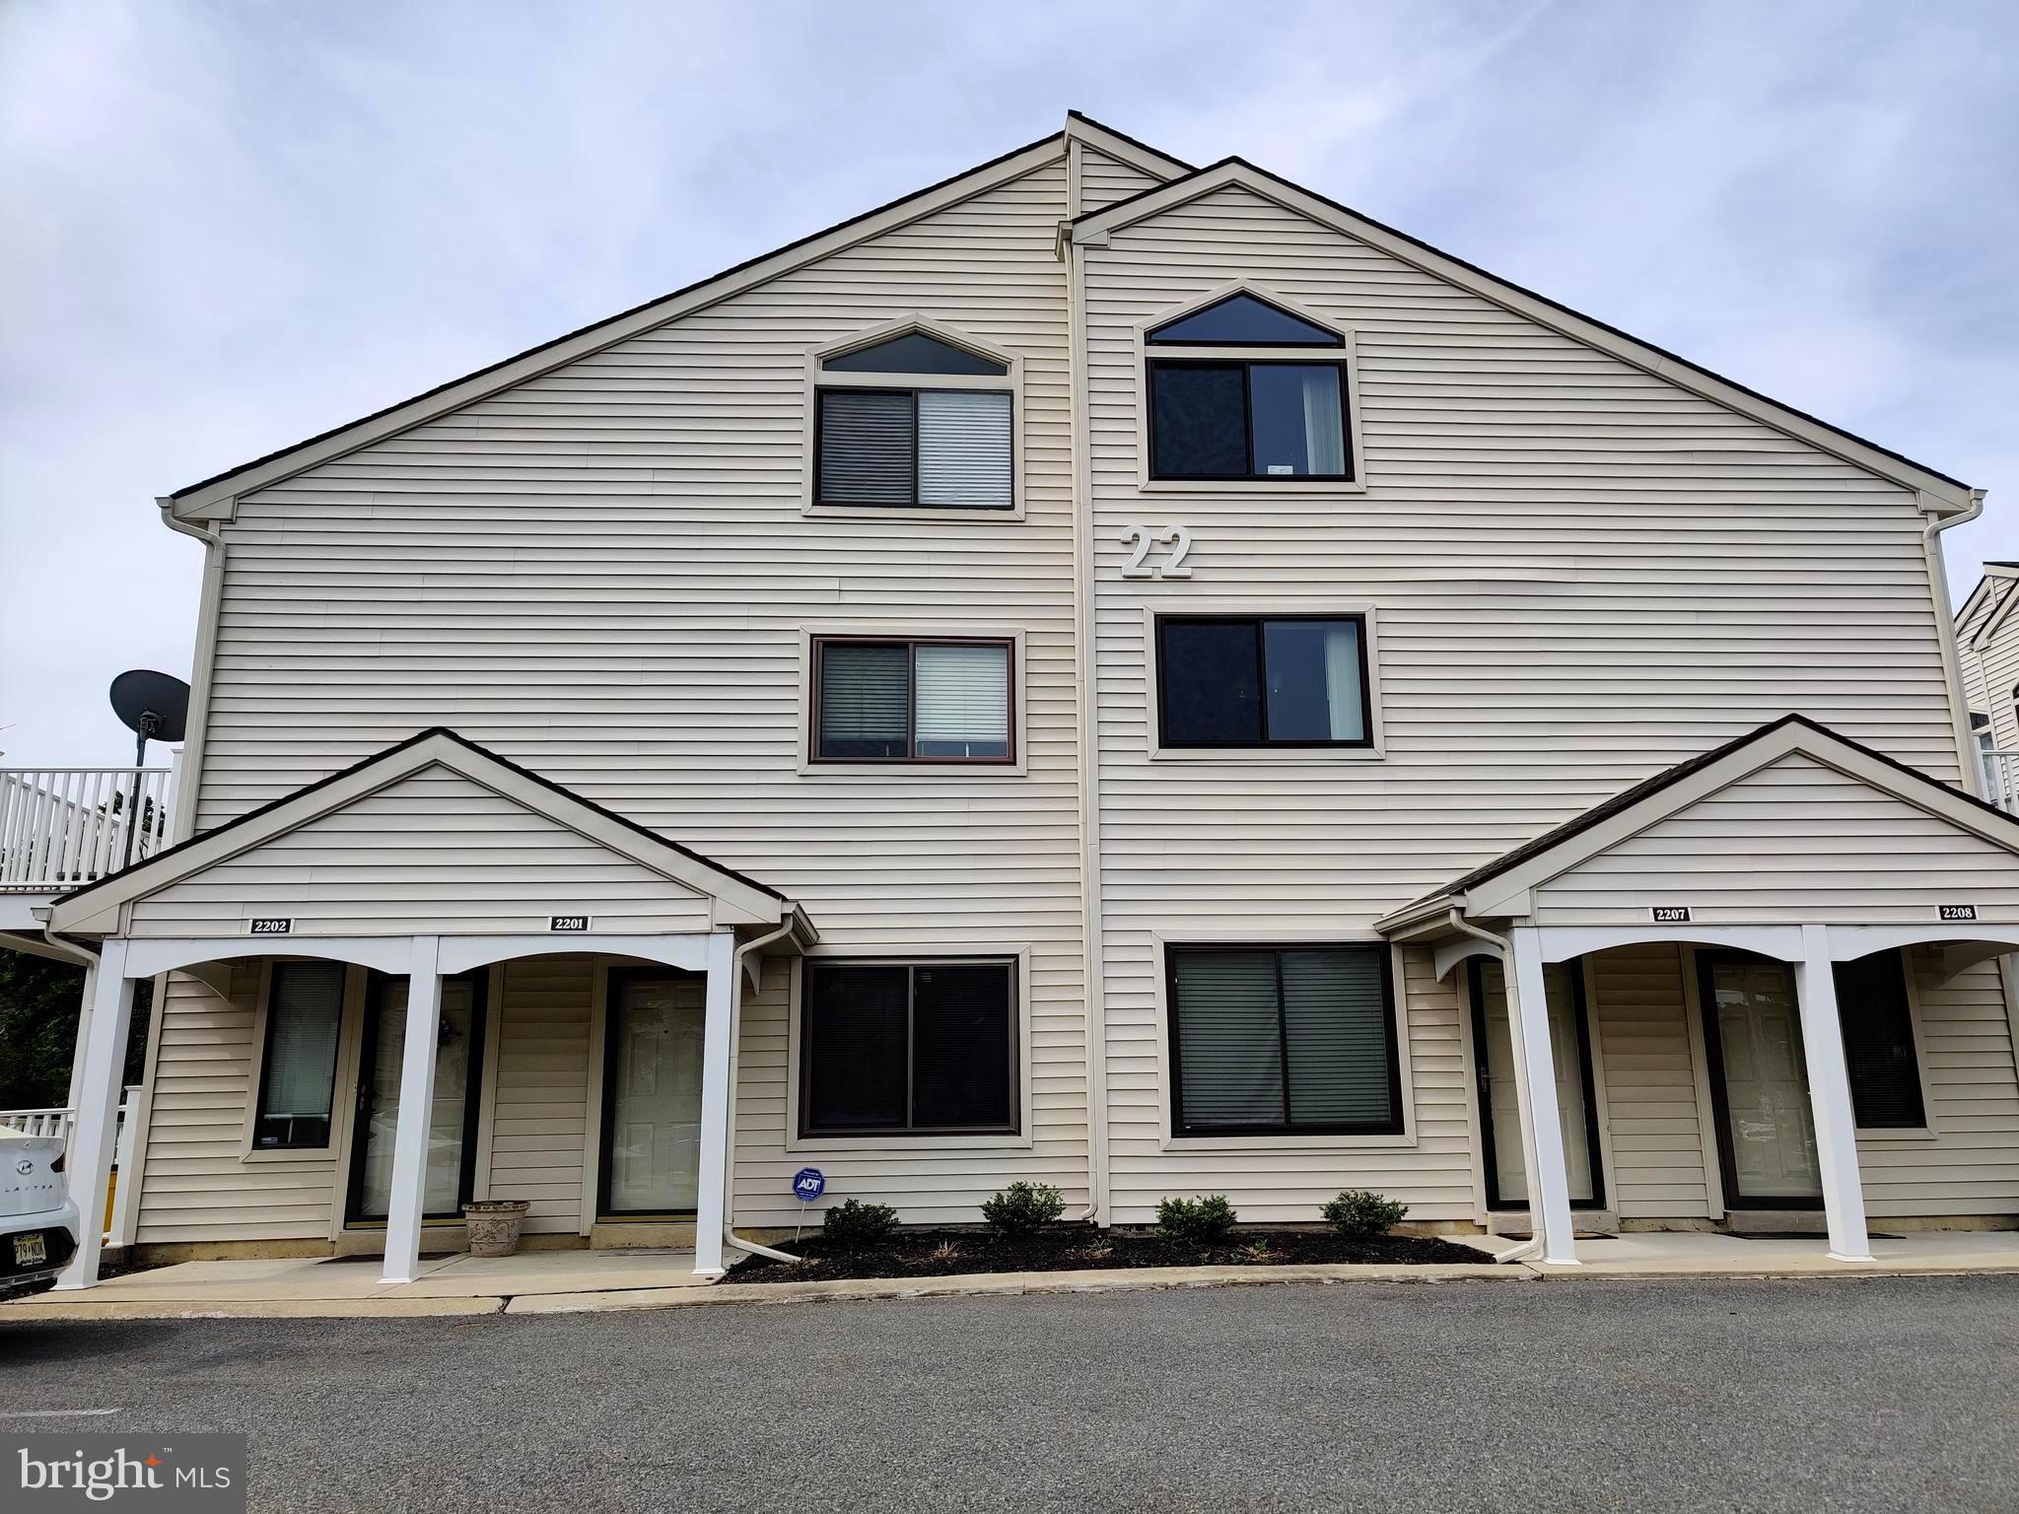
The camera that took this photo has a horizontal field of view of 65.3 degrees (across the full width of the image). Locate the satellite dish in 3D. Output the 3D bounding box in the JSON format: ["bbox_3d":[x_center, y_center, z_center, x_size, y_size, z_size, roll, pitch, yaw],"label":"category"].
[{"bbox_3d":[-7.719,-0.373,14.218,0.800,0.760,0.500,-4,-14,11],"label":"satellite dish"}]

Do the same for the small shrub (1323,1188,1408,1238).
[{"bbox_3d":[2.696,3.464,11.928,0.654,0.379,0.602,0,-14,-3],"label":"small shrub"}]

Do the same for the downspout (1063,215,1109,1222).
[{"bbox_3d":[0.612,-0.557,13.640,0.180,8.800,0.170,0,-14,-3],"label":"downspout"}]

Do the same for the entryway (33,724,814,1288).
[{"bbox_3d":[-4.137,1.903,11.909,5.220,3.790,2.300,0,-14,-3],"label":"entryway"}]

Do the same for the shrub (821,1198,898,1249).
[{"bbox_3d":[-1.137,3.598,12.200,0.597,0.352,0.550,0,-14,-3],"label":"shrub"}]

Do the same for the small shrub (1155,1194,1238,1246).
[{"bbox_3d":[1.398,3.447,11.758,0.618,0.367,0.568,0,-14,-3],"label":"small shrub"}]

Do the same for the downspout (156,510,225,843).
[{"bbox_3d":[-7.115,-0.503,13.376,0.580,3.500,0.200,0,-14,-3],"label":"downspout"}]

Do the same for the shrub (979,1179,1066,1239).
[{"bbox_3d":[0.106,3.572,12.429,0.673,0.443,0.619,0,-14,-3],"label":"shrub"}]

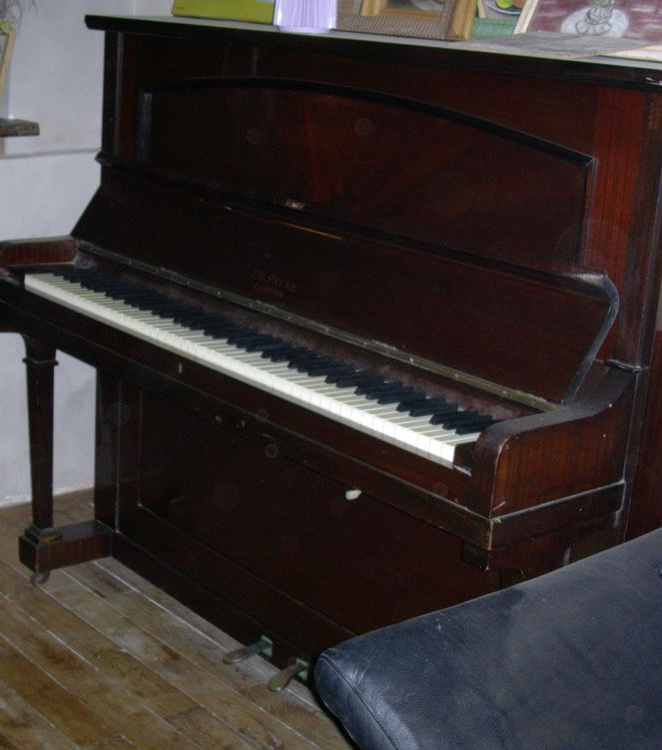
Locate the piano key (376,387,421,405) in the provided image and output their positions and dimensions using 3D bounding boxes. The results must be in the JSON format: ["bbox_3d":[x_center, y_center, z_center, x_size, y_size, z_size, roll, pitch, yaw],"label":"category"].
[{"bbox_3d":[0.109,0.032,1.962,0.093,0.012,0.011,-8,20,-40],"label":"piano key"}]

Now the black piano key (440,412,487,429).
[{"bbox_3d":[0.198,0.066,1.862,0.093,0.012,0.011,-8,20,-40],"label":"black piano key"}]

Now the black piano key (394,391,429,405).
[{"bbox_3d":[0.136,0.042,1.932,0.093,0.012,0.011,-8,20,-40],"label":"black piano key"}]

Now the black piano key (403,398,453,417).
[{"bbox_3d":[0.154,0.049,1.912,0.093,0.012,0.011,-8,20,-40],"label":"black piano key"}]

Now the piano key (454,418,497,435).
[{"bbox_3d":[0.215,0.072,1.843,0.093,0.012,0.011,-8,20,-40],"label":"piano key"}]

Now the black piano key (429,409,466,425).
[{"bbox_3d":[0.180,0.059,1.882,0.093,0.012,0.011,-8,20,-40],"label":"black piano key"}]

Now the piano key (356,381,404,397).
[{"bbox_3d":[0.075,0.018,2.001,0.093,0.012,0.011,-8,20,-40],"label":"piano key"}]

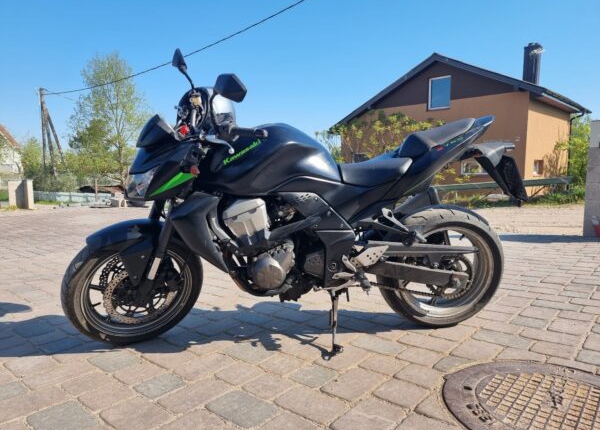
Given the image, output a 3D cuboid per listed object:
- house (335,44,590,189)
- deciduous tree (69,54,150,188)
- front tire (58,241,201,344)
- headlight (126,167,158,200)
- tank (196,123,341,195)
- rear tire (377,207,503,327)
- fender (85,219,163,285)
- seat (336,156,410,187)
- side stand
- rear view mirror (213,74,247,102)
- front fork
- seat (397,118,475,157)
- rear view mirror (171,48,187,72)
[{"bbox_3d":[7.773,-4.343,20.297,9.600,6.500,8.000,5,7,44],"label":"house"},{"bbox_3d":[-12.100,-6.050,26.500,4.800,8.600,4.800,0,5,0],"label":"deciduous tree"},{"bbox_3d":[-0.733,0.322,1.881,0.598,0.598,0.120,-5,26,-30],"label":"front tire"},{"bbox_3d":[-0.653,-0.143,1.696,0.150,0.165,0.230,-10,28,-27],"label":"headlight"},{"bbox_3d":[-0.125,-0.263,1.806,0.600,0.270,0.360,-2,17,-5],"label":"tank"},{"bbox_3d":[0.693,0.260,2.057,0.628,0.628,0.180,-1,16,-7],"label":"rear tire"},{"bbox_3d":[-0.742,0.144,1.809,0.320,0.265,0.190,-12,31,-27],"label":"fender"},{"bbox_3d":[0.313,-0.218,1.863,0.320,0.125,0.270,-2,17,-5],"label":"seat"},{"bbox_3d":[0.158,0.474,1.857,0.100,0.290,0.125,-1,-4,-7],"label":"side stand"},{"bbox_3d":[-0.236,-0.423,1.391,0.050,0.085,0.145,-18,34,-35],"label":"rear view mirror"},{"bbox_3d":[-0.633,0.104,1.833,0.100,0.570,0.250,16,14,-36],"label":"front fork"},{"bbox_3d":[0.589,-0.347,1.873,0.355,0.120,0.220,-16,17,-2],"label":"seat"},{"bbox_3d":[-0.551,-0.701,1.887,0.050,0.085,0.145,-7,29,-18],"label":"rear view mirror"}]

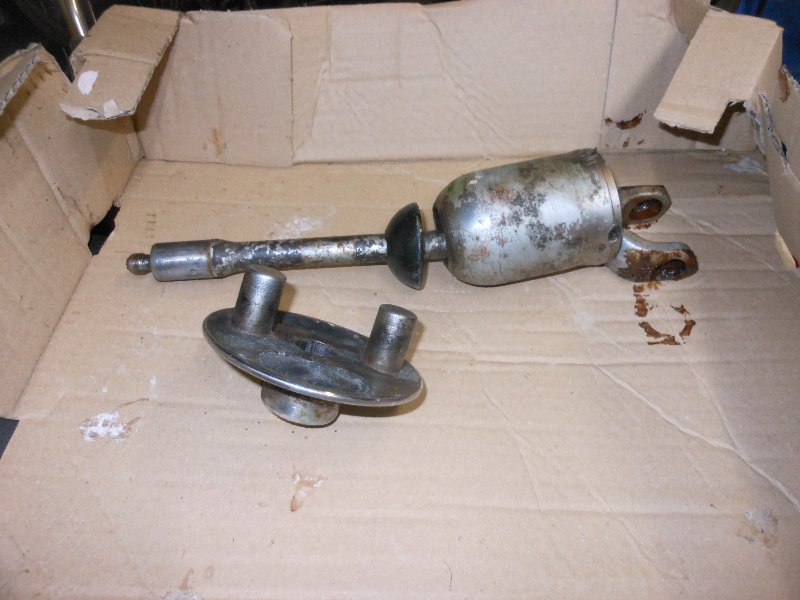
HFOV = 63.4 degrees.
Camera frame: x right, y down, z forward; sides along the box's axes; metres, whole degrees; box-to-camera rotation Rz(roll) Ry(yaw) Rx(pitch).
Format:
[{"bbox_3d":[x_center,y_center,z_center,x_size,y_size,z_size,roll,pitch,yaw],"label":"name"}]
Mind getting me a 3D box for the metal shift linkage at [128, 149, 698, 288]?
[{"bbox_3d":[0.004,-0.041,0.345,0.312,0.063,0.075,-4,50,-2],"label":"metal shift linkage"}]

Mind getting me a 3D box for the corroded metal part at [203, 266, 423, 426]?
[{"bbox_3d":[-0.037,0.023,0.292,0.099,0.055,0.099,16,12,-9],"label":"corroded metal part"}]

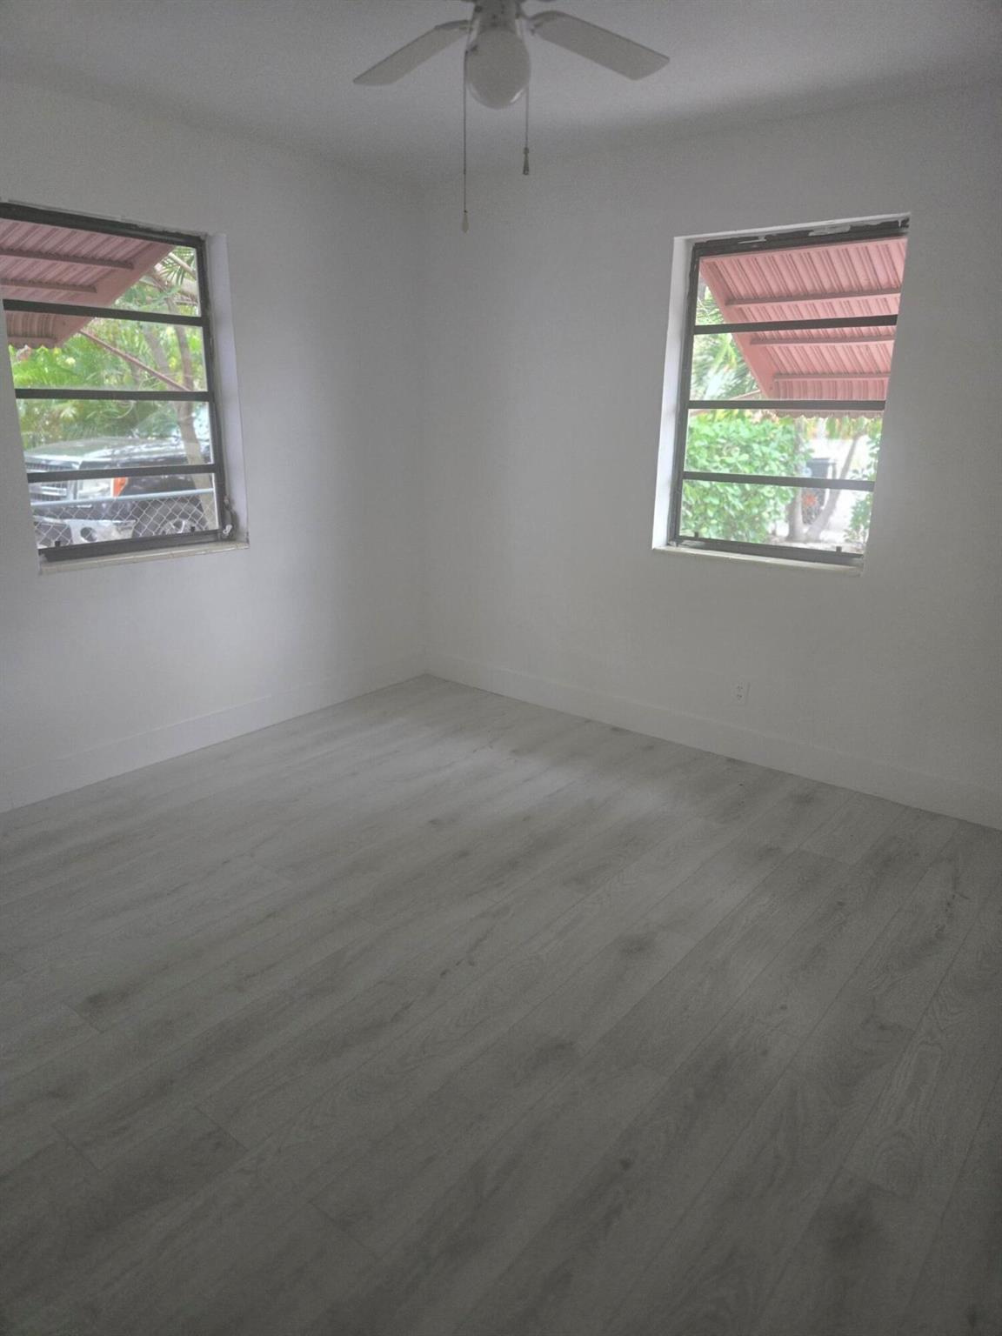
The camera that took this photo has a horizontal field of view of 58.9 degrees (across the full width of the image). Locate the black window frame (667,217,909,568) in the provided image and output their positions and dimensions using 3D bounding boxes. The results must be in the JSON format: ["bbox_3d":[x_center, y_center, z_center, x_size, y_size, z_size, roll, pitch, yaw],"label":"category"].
[{"bbox_3d":[1.128,-1.069,3.583,0.900,1.240,0.065,14,21,37],"label":"black window frame"}]

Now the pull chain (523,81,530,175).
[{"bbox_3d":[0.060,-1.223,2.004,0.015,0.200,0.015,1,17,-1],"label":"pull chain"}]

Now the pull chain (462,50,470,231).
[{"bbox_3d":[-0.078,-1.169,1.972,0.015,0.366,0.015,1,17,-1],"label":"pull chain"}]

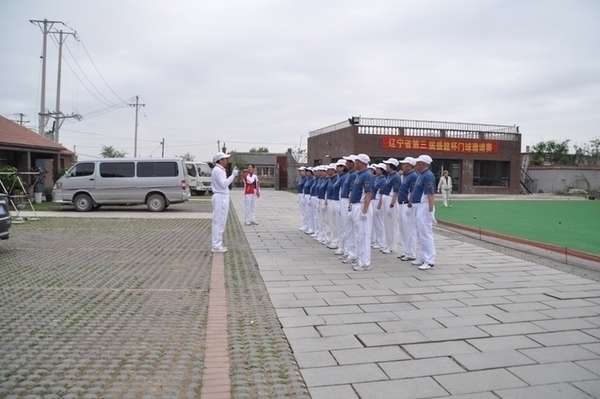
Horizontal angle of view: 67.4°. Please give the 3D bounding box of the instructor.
[{"bbox_3d":[-1.383,0.067,8.147,0.500,1.770,0.500,0,3,-8],"label":"instructor"}]

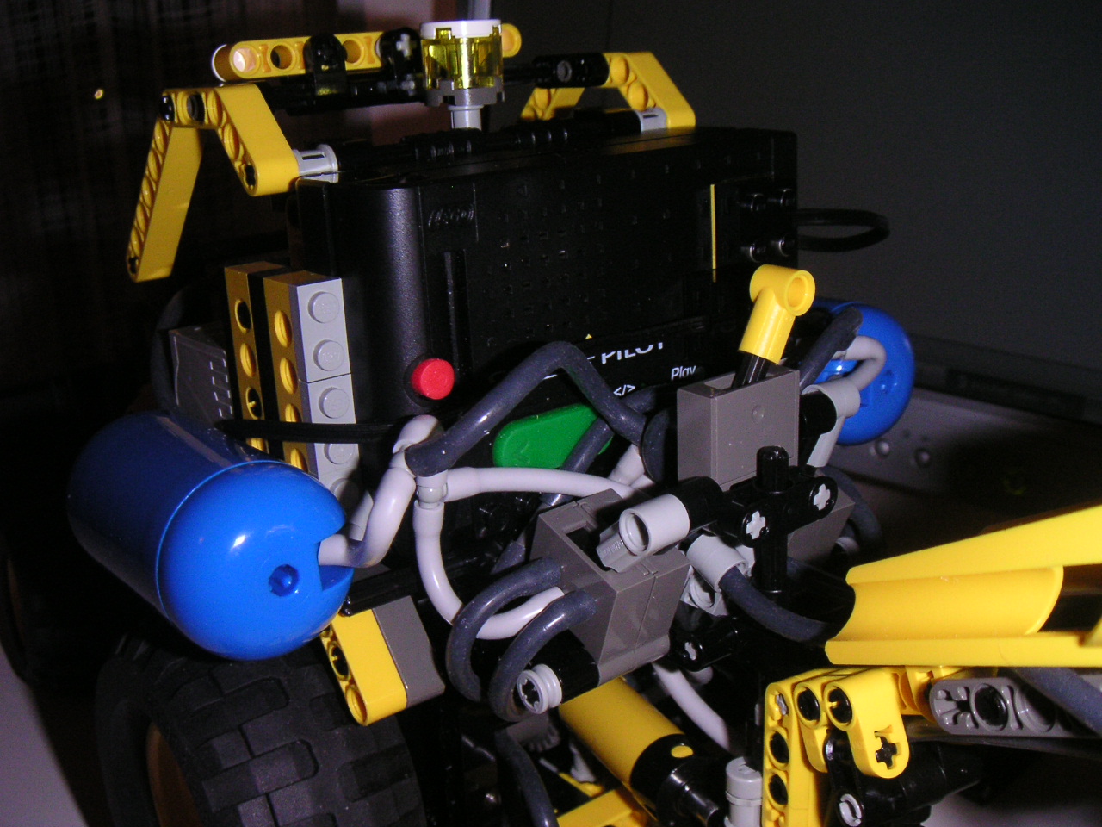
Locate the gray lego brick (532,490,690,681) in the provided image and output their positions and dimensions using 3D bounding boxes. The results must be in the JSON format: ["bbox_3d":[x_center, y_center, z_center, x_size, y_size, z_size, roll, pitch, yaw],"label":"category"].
[{"bbox_3d":[0.009,0.030,0.209,0.016,0.023,0.024,-16,43,-35],"label":"gray lego brick"}]

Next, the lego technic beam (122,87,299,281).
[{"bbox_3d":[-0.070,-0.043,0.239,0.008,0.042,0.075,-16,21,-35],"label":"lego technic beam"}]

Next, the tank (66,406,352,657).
[{"bbox_3d":[-0.060,0.019,0.207,0.031,0.031,0.063,-16,21,-35],"label":"tank"}]

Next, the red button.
[{"bbox_3d":[-0.019,-0.006,0.193,0.006,0.006,0.003,-16,21,-35],"label":"red button"}]

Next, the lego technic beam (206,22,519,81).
[{"bbox_3d":[-0.038,-0.079,0.265,0.072,0.008,0.008,-16,21,-34],"label":"lego technic beam"}]

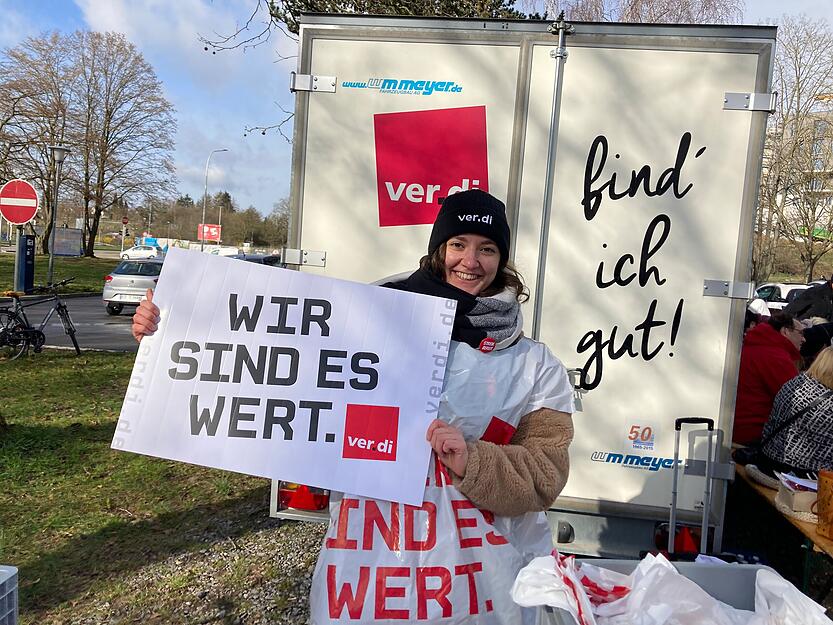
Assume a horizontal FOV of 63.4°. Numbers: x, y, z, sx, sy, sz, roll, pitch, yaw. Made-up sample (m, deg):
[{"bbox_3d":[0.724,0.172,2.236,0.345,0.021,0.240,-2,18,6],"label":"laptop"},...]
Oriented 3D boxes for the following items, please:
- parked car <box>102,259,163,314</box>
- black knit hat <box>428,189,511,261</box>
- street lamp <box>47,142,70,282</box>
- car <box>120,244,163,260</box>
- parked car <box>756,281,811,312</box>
[{"bbox_3d":[-6.850,-0.706,18.400,1.780,1.450,4.060,4,3,0],"label":"parked car"},{"bbox_3d":[0.117,-0.194,1.470,0.180,0.163,0.205,9,-5,2],"label":"black knit hat"},{"bbox_3d":[-12.097,-3.253,22.600,0.700,4.720,0.700,6,3,0],"label":"street lamp"},{"bbox_3d":[-28.106,-6.143,69.000,4.120,1.470,1.750,4,4,-3],"label":"car"},{"bbox_3d":[12.800,-0.129,23.000,4.250,1.680,1.750,7,5,40],"label":"parked car"}]

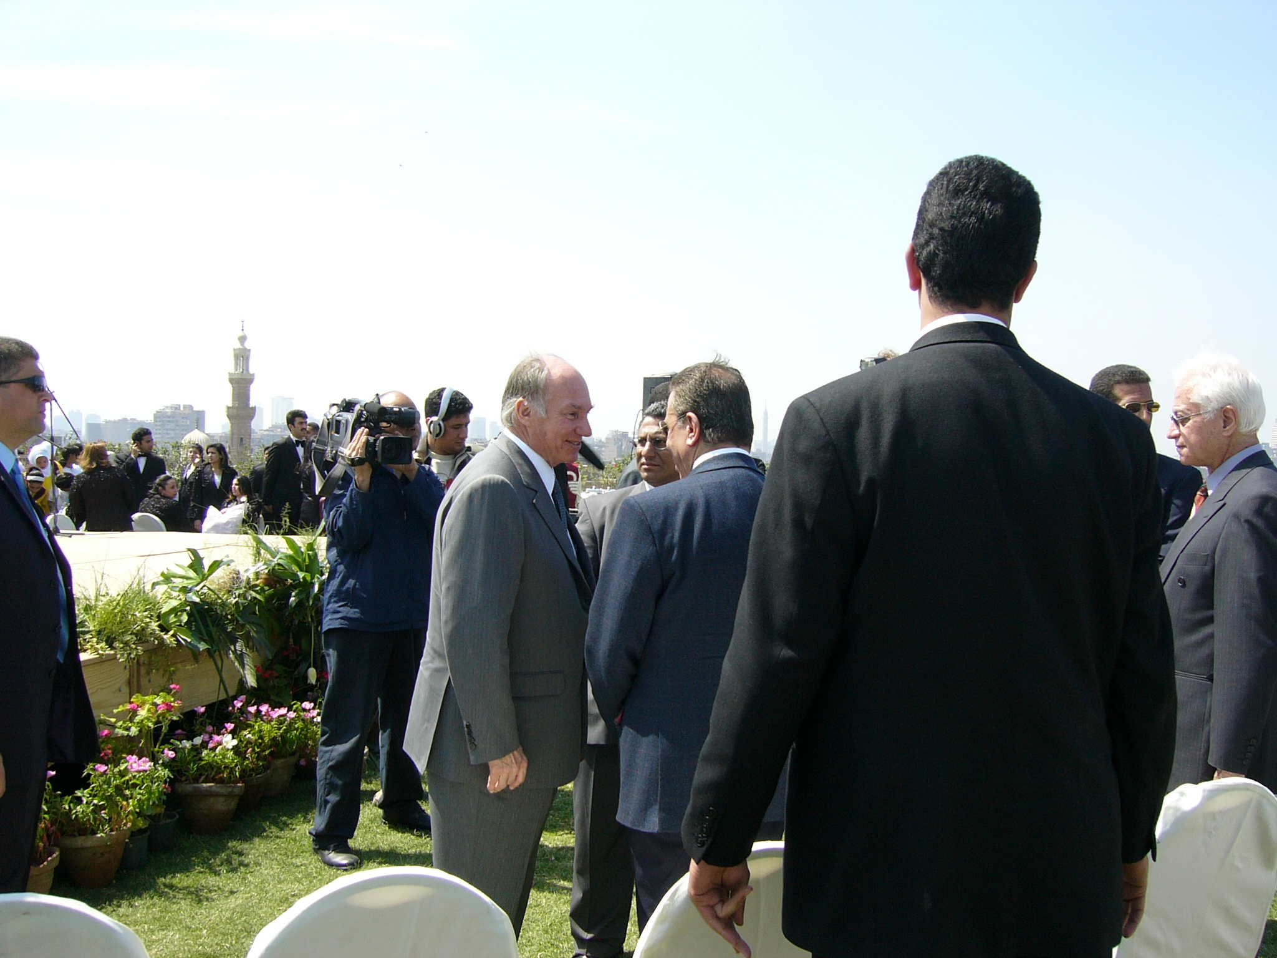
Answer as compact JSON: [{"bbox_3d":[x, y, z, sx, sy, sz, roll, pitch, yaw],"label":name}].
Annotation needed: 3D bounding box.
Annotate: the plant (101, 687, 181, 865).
[{"bbox_3d":[-1.849,1.095,4.800,0.300,0.580,0.300,0,2,-18],"label":"plant"}]

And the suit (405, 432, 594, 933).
[{"bbox_3d":[-0.318,0.672,2.950,0.440,1.520,0.520,1,2,6],"label":"suit"}]

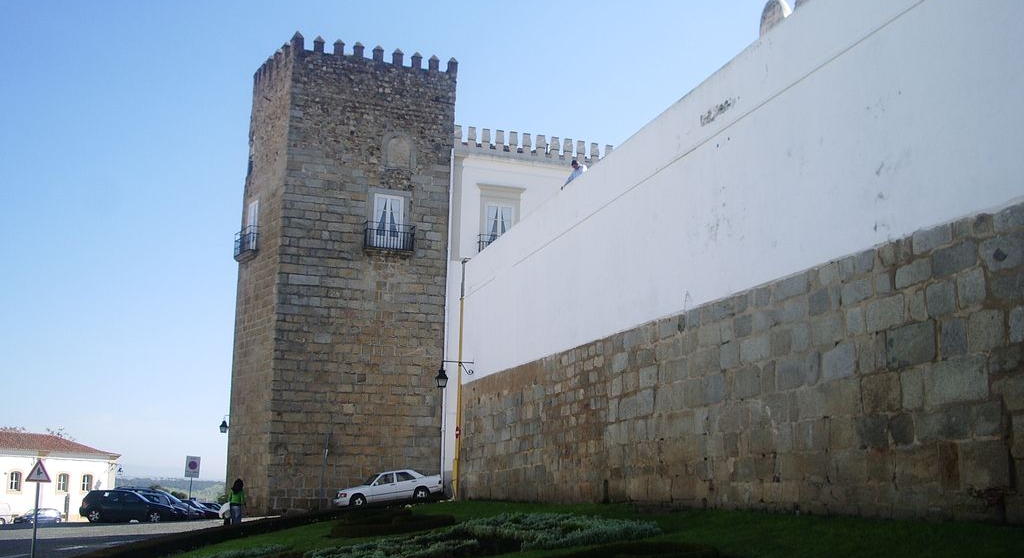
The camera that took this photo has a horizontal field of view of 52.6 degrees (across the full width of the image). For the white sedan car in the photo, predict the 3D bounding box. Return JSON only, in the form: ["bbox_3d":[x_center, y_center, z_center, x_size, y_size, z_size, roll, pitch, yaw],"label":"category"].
[{"bbox_3d":[-5.206,8.756,43.339,4.480,1.400,1.700,-3,-9,-22],"label":"white sedan car"}]

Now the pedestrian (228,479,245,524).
[{"bbox_3d":[-8.414,6.953,31.648,0.500,1.650,0.350,6,-12,-26],"label":"pedestrian"}]

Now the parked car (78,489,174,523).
[{"bbox_3d":[-17.339,10.313,46.908,4.050,1.450,1.710,5,-11,-19],"label":"parked car"}]

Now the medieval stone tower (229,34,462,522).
[{"bbox_3d":[-8.162,0.333,49.945,8.400,21.900,7.600,5,-11,-21],"label":"medieval stone tower"}]

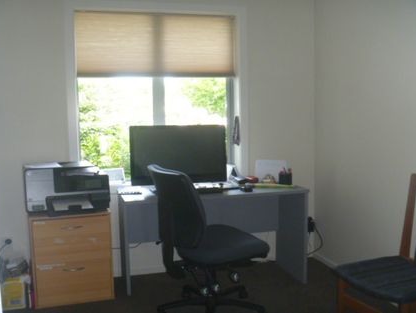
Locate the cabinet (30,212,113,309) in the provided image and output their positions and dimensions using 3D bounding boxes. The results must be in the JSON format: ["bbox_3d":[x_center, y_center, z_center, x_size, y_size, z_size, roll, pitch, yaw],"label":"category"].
[{"bbox_3d":[-0.971,0.690,3.331,0.534,0.627,0.433,-2,5,-14],"label":"cabinet"}]

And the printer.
[{"bbox_3d":[-0.983,0.211,3.253,0.535,0.338,0.435,-2,5,-14],"label":"printer"}]

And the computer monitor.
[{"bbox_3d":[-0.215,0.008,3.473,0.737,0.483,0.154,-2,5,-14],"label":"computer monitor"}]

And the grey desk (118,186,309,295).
[{"bbox_3d":[0.049,0.615,3.549,1.381,0.698,0.506,-2,5,-14],"label":"grey desk"}]

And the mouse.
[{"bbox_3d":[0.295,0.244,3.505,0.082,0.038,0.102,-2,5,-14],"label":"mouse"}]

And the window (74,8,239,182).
[{"bbox_3d":[-0.378,-0.476,3.661,1.270,1.306,0.102,-2,5,-14],"label":"window"}]

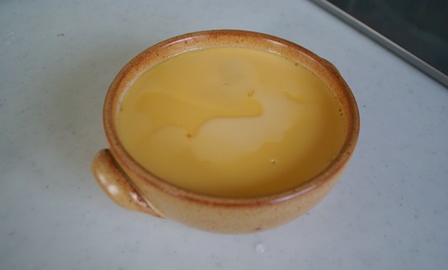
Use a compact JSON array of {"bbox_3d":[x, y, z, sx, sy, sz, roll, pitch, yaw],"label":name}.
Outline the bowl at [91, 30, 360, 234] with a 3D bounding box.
[{"bbox_3d":[0.004,0.002,0.272,0.163,0.059,0.140,-29,53,-24],"label":"bowl"}]

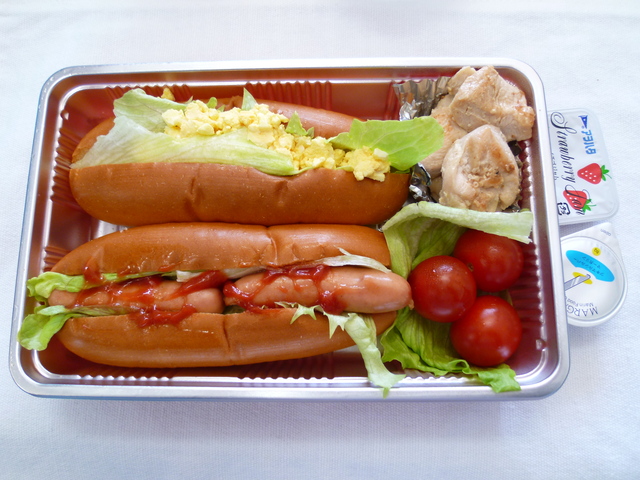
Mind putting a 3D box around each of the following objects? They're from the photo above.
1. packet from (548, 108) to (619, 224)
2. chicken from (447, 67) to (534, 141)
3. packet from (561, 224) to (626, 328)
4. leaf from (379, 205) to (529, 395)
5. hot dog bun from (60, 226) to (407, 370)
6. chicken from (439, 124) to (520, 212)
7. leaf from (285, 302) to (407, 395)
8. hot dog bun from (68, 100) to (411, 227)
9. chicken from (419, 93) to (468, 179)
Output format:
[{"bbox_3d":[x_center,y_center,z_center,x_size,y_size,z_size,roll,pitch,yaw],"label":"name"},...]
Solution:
[{"bbox_3d":[0.126,-0.035,0.226,0.039,0.013,0.056,-6,80,1],"label":"packet"},{"bbox_3d":[0.080,-0.063,0.206,0.035,0.023,0.032,-1,80,2],"label":"chicken"},{"bbox_3d":[0.126,0.017,0.218,0.044,0.014,0.050,29,82,6],"label":"packet"},{"bbox_3d":[0.059,0.026,0.199,0.063,0.037,0.078,-1,80,2],"label":"leaf"},{"bbox_3d":[-0.043,0.025,0.200,0.159,0.044,0.060,-3,80,1],"label":"hot dog bun"},{"bbox_3d":[0.072,-0.032,0.202,0.034,0.023,0.036,-1,80,2],"label":"chicken"},{"bbox_3d":[0.010,0.045,0.181,0.046,0.020,0.036,-1,80,2],"label":"leaf"},{"bbox_3d":[-0.039,-0.034,0.211,0.159,0.044,0.055,0,80,2],"label":"hot dog bun"},{"bbox_3d":[0.061,-0.049,0.212,0.031,0.022,0.038,-1,80,2],"label":"chicken"}]

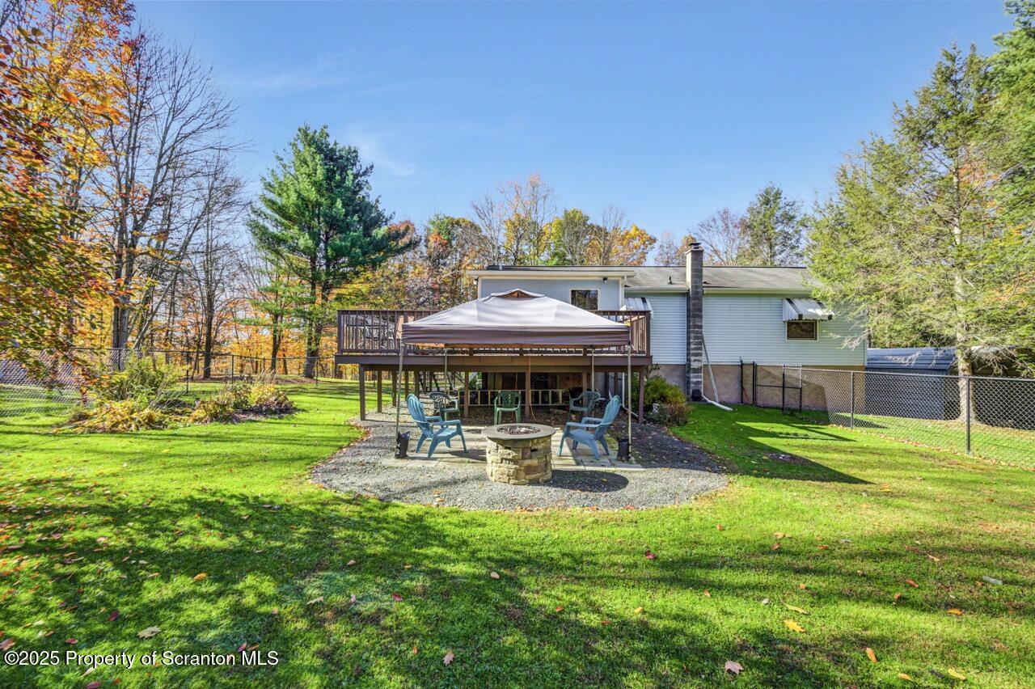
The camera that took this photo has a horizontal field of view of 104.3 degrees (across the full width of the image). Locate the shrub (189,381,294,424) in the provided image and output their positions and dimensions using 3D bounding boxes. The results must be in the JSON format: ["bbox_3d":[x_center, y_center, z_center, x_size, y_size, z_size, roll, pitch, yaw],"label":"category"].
[{"bbox_3d":[-6.900,1.390,10.200,1.850,0.870,1.400,0,0,-6],"label":"shrub"}]

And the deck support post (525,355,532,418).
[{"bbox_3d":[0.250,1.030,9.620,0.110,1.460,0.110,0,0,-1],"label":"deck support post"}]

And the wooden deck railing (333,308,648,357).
[{"bbox_3d":[-0.580,-0.260,11.200,7.300,1.070,3.900,0,0,-1],"label":"wooden deck railing"}]

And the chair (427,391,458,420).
[{"bbox_3d":[-1.500,1.390,8.450,0.570,0.790,0.560,0,0,-38],"label":"chair"}]

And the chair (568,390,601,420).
[{"bbox_3d":[1.520,1.460,9.200,0.600,0.800,0.600,0,-1,41],"label":"chair"}]

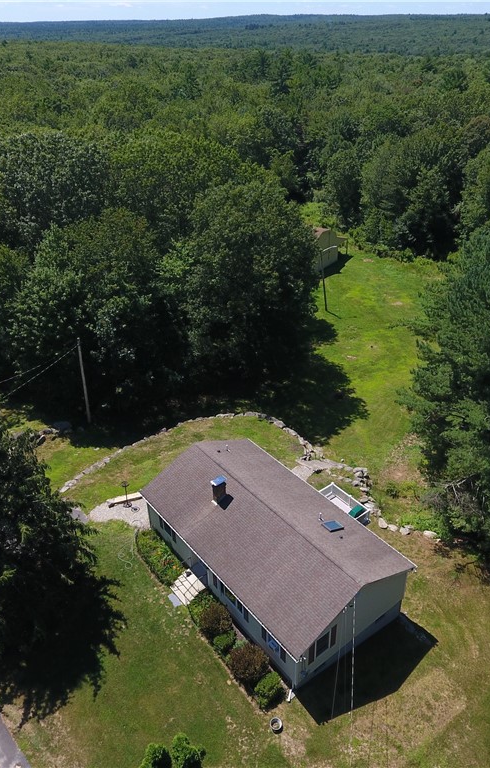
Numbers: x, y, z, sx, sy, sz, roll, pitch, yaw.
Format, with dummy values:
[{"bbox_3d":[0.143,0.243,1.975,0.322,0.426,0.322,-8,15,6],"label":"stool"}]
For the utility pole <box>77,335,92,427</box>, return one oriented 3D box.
[{"bbox_3d":[-13.037,-0.130,47.976,0.320,8.136,0.320,1,31,-2],"label":"utility pole"}]

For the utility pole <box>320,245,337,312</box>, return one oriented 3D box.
[{"bbox_3d":[10.133,-12.165,69.073,2.100,7.876,0.350,-8,31,4],"label":"utility pole"}]

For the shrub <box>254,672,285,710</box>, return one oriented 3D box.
[{"bbox_3d":[1.175,15.100,29.450,1.450,1.400,1.450,-1,31,1],"label":"shrub"}]

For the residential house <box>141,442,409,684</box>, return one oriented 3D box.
[{"bbox_3d":[1.366,9.273,35.899,8.823,5.700,15.000,-23,37,-31],"label":"residential house"}]

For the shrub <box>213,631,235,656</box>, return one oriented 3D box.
[{"bbox_3d":[-1.085,13.910,31.680,1.180,1.170,1.180,-1,31,1],"label":"shrub"}]

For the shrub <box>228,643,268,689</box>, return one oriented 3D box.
[{"bbox_3d":[0.179,14.380,30.300,2.030,1.750,2.030,-1,31,1],"label":"shrub"}]

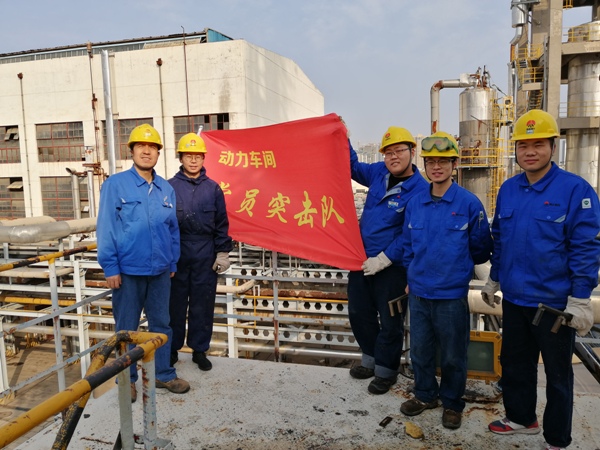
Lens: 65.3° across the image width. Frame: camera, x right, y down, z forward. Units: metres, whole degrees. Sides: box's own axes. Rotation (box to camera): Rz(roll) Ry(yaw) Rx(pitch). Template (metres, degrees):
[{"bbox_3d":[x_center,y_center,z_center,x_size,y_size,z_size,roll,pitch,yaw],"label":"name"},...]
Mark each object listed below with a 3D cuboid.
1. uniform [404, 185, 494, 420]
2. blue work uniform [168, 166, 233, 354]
[{"bbox_3d":[0.889,0.420,2.820,0.480,1.362,0.290,3,7,34],"label":"uniform"},{"bbox_3d":[-0.850,0.302,3.700,0.540,1.502,0.290,-3,6,-14],"label":"blue work uniform"}]

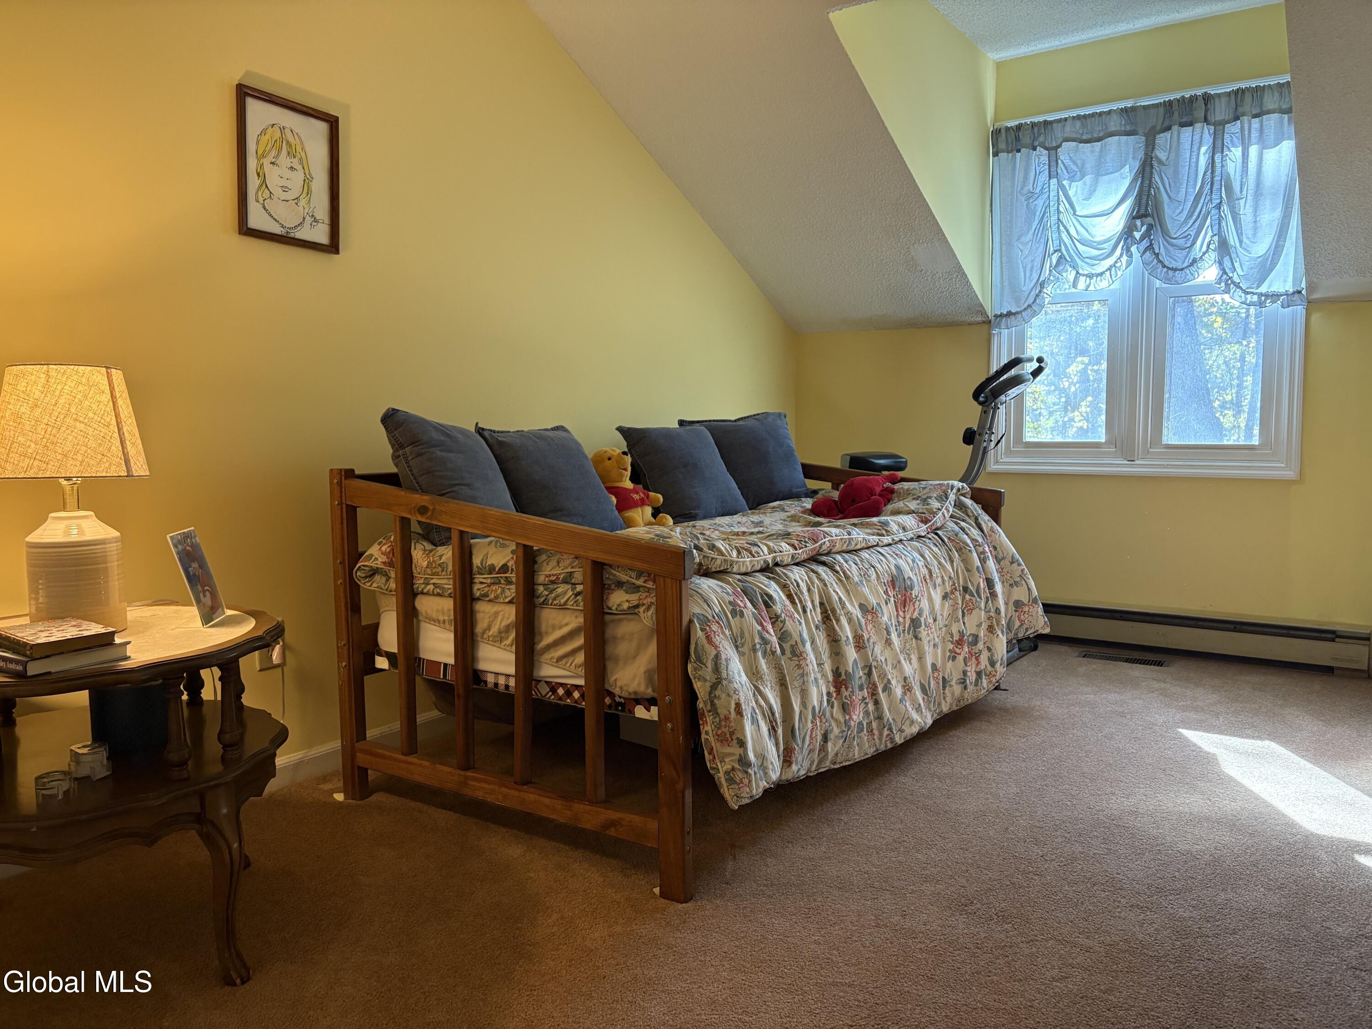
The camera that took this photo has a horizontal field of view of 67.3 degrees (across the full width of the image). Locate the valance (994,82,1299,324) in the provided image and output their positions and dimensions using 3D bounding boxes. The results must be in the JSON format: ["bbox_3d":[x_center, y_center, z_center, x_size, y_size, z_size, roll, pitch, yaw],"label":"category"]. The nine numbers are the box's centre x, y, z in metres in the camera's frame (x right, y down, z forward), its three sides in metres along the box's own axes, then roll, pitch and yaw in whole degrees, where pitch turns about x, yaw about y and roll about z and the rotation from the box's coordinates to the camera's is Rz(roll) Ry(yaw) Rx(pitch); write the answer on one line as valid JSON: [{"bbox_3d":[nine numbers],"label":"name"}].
[{"bbox_3d":[1.794,-1.200,4.103,1.165,0.860,0.100,3,6,33],"label":"valance"}]

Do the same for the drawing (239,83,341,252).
[{"bbox_3d":[-1.015,-0.874,2.650,0.022,0.360,0.292,3,6,33],"label":"drawing"}]

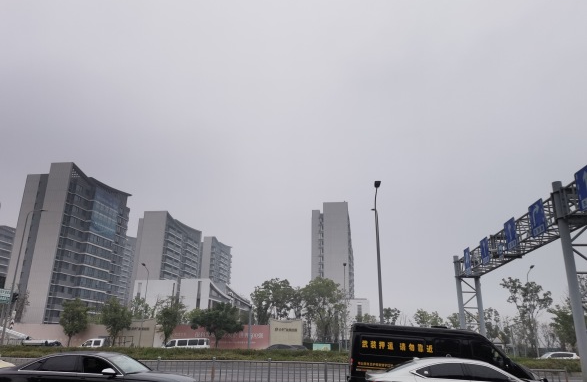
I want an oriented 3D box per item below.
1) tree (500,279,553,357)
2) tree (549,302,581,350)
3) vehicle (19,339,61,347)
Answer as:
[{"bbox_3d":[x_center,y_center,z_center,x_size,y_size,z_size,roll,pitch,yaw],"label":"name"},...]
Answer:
[{"bbox_3d":[26.261,14.629,52.218,5.400,9.470,5.400,1,-18,0],"label":"tree"},{"bbox_3d":[33.543,17.095,55.637,4.560,7.160,4.100,1,-18,0],"label":"tree"},{"bbox_3d":[-26.532,16.393,48.114,4.500,1.450,1.800,1,-18,0],"label":"vehicle"}]

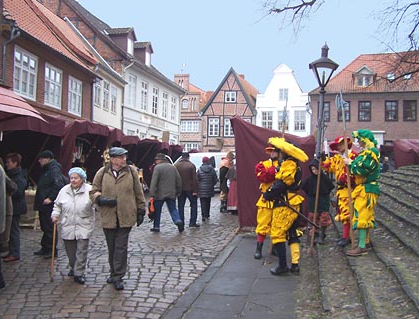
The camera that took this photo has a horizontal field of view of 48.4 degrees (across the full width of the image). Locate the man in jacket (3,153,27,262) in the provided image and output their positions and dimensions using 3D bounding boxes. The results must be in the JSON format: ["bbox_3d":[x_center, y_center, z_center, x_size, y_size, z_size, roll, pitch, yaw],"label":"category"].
[{"bbox_3d":[-3.014,0.746,7.250,0.400,1.690,0.500,0,0,-9],"label":"man in jacket"}]

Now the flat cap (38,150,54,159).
[{"bbox_3d":[-2.713,-0.083,7.720,0.260,0.135,0.200,0,0,-20],"label":"flat cap"}]

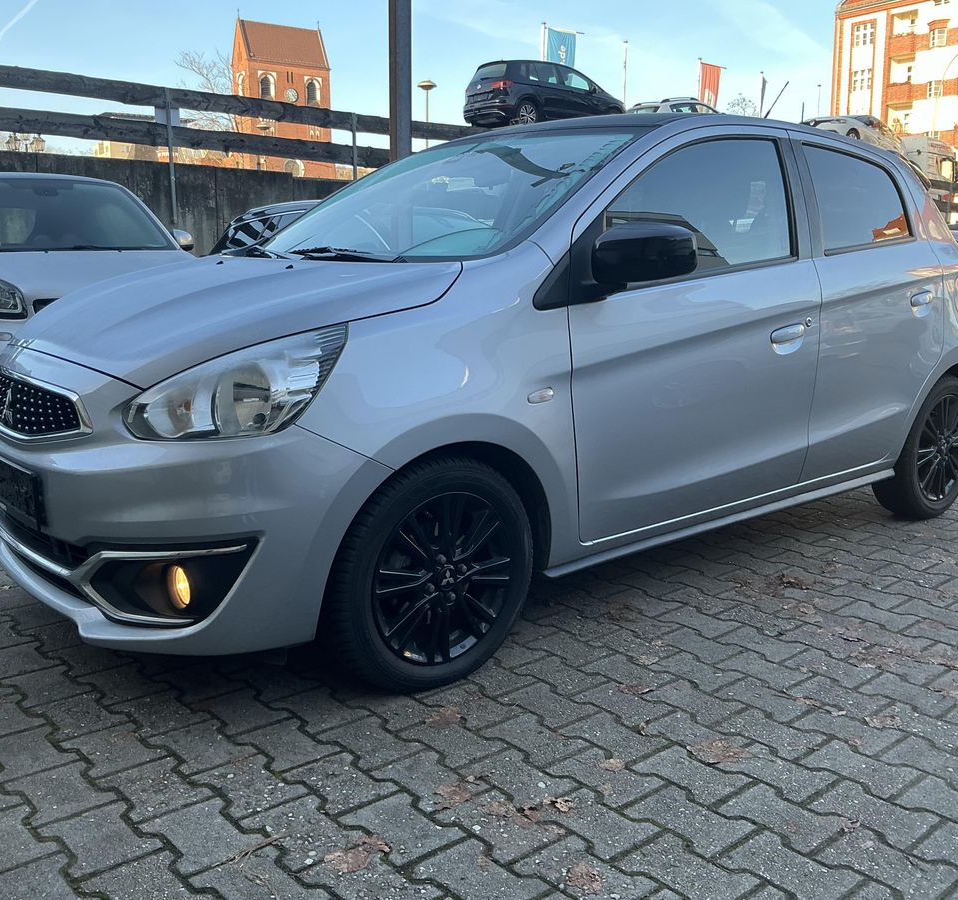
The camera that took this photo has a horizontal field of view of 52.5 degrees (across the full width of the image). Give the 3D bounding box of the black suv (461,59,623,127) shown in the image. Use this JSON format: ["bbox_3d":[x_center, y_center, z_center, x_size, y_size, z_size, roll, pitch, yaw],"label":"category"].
[{"bbox_3d":[1.762,-8.328,23.240,4.340,1.580,1.810,-8,13,-36],"label":"black suv"}]

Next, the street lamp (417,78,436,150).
[{"bbox_3d":[-1.529,-8.569,28.932,0.580,4.700,0.580,0,11,0],"label":"street lamp"}]

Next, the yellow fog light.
[{"bbox_3d":[-0.631,0.291,2.046,0.050,0.095,0.095,-9,15,-38],"label":"yellow fog light"}]

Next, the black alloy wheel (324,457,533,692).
[{"bbox_3d":[-0.122,0.291,2.337,0.573,0.573,0.185,-9,15,-38],"label":"black alloy wheel"}]

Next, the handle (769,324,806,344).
[{"bbox_3d":[0.947,-0.359,2.945,0.190,0.050,0.050,-9,15,-38],"label":"handle"}]

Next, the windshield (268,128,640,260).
[{"bbox_3d":[-0.130,-0.796,3.054,0.760,0.110,1.250,-44,33,-25],"label":"windshield"}]

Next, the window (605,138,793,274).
[{"bbox_3d":[0.647,-0.715,2.816,0.900,0.440,0.050,-9,-4,-38],"label":"window"}]

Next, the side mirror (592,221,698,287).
[{"bbox_3d":[0.395,-0.486,2.395,0.160,0.155,0.220,-9,15,-38],"label":"side mirror"}]

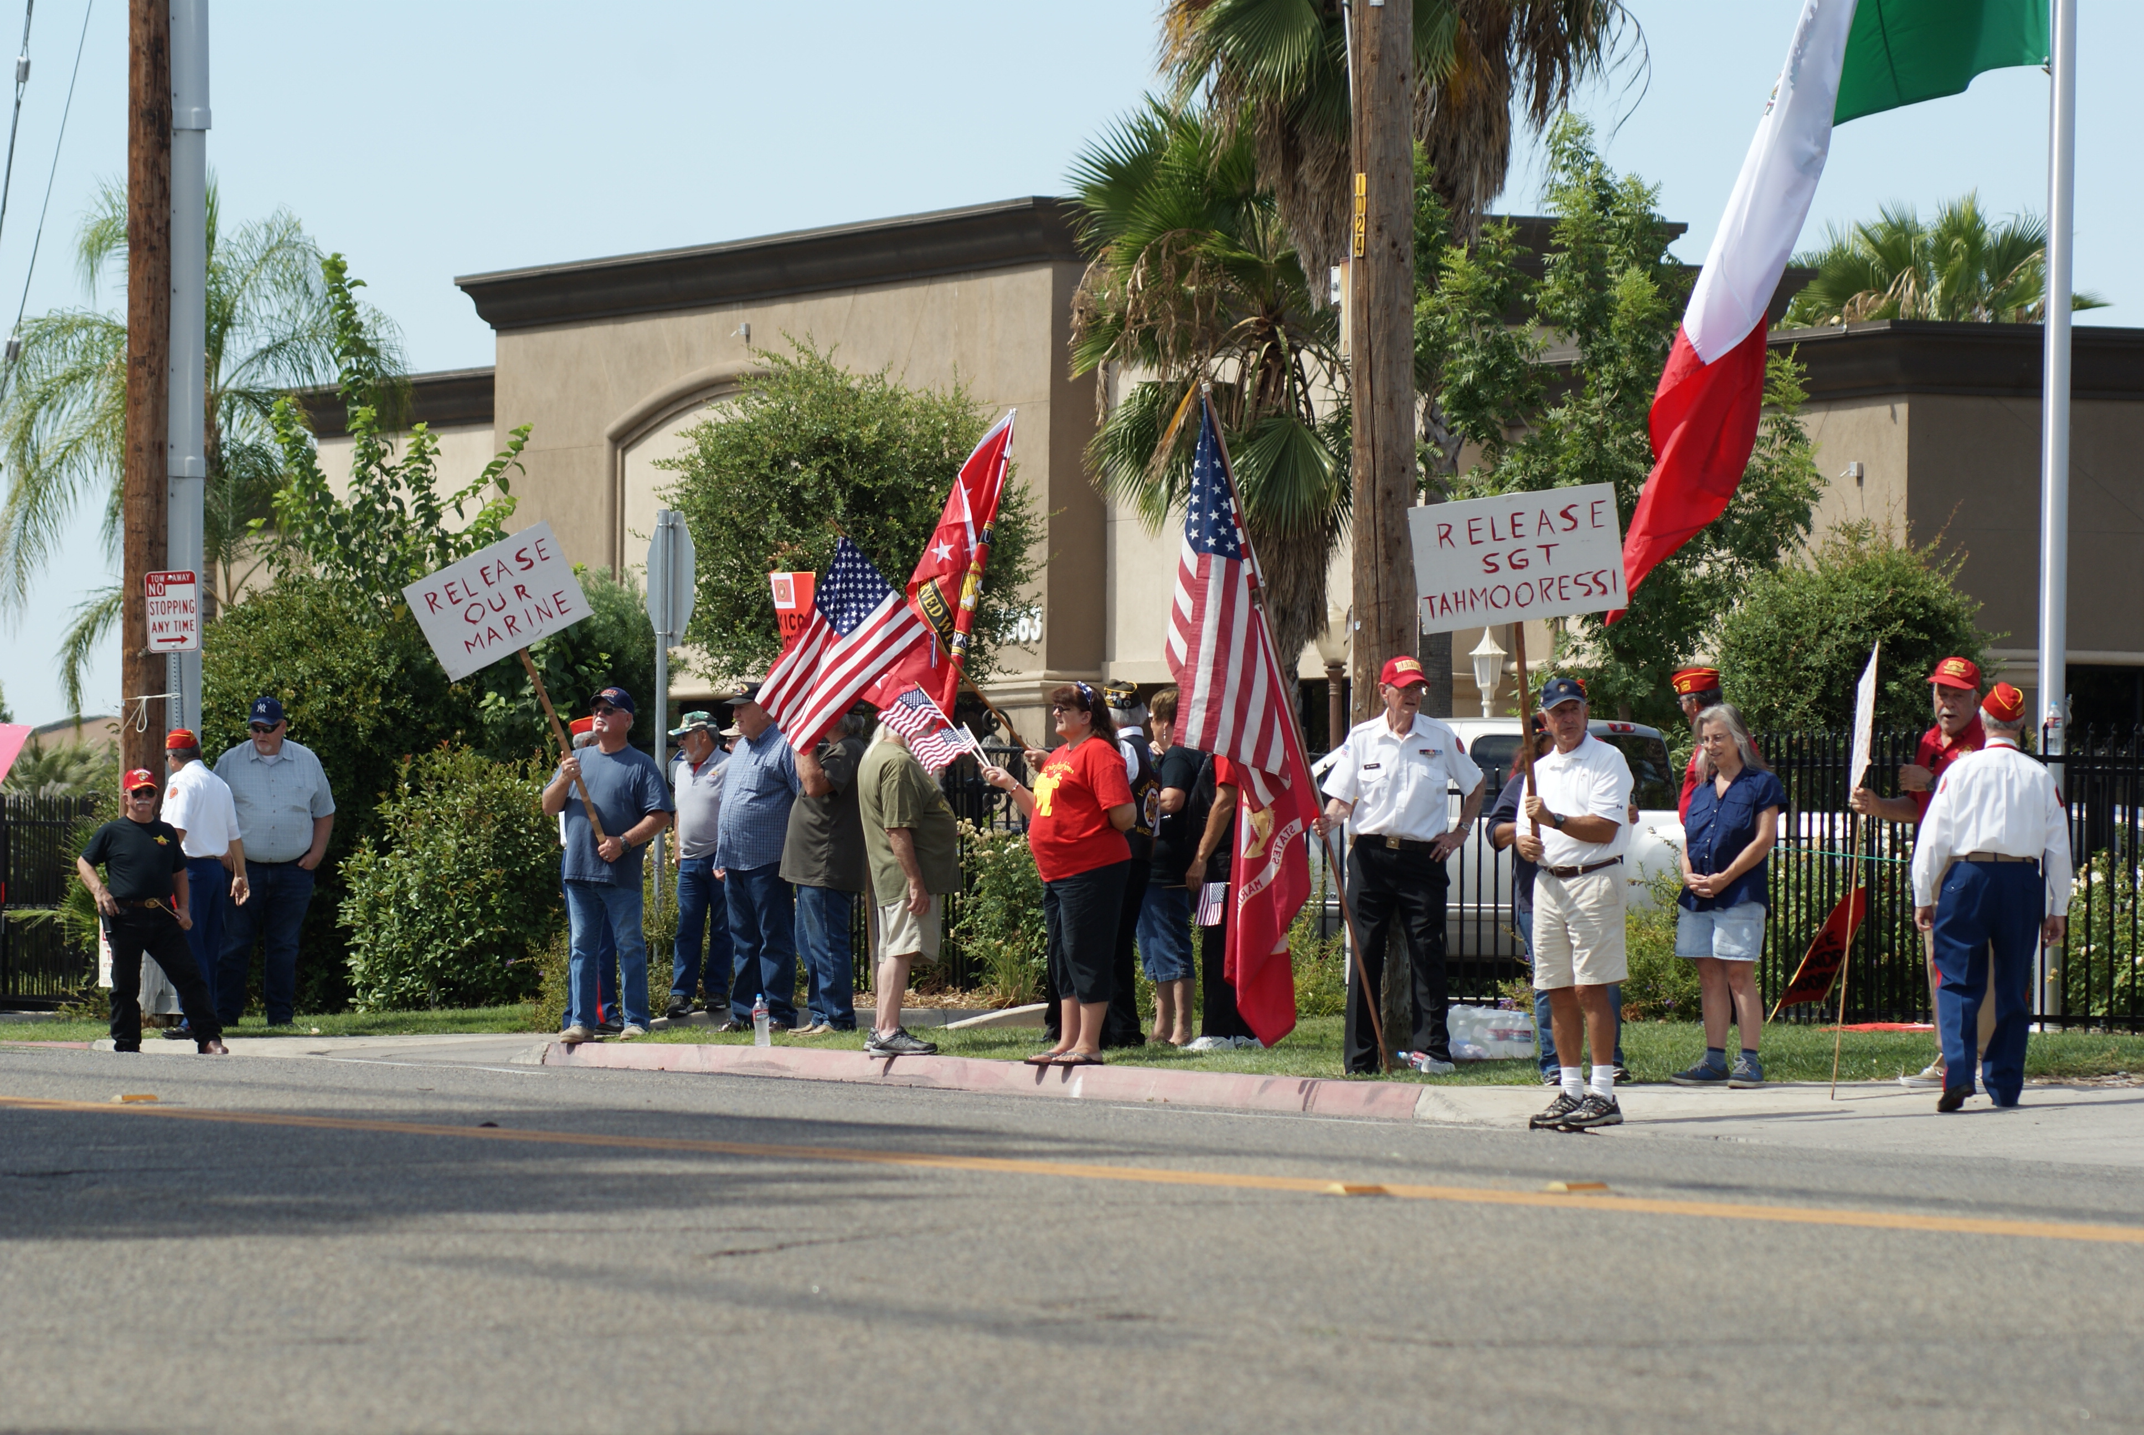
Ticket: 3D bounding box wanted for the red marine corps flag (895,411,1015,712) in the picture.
[{"bbox_3d":[-0.564,-0.706,49.200,0.620,1.420,0.350,0,-1,-6],"label":"red marine corps flag"}]

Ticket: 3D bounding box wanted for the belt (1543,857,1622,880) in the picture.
[{"bbox_3d":[2.018,0.598,42.600,0.360,0.090,0.290,0,-1,37],"label":"belt"}]

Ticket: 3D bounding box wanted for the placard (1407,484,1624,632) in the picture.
[{"bbox_3d":[1.810,-0.646,43.600,0.830,0.515,0.015,-8,0,10],"label":"placard"}]

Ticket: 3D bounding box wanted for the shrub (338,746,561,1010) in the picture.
[{"bbox_3d":[-3.660,0.948,63.300,1.400,1.580,1.300,0,0,0],"label":"shrub"}]

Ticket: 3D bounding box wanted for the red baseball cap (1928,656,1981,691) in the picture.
[{"bbox_3d":[3.787,-0.190,46.000,0.190,0.145,0.280,0,-1,23],"label":"red baseball cap"}]

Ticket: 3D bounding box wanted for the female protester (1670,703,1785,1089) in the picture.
[{"bbox_3d":[2.796,0.761,46.000,0.480,1.640,0.370,0,-1,35],"label":"female protester"}]

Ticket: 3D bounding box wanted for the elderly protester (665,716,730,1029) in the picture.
[{"bbox_3d":[-2.050,0.809,59.300,0.480,1.690,0.350,0,-1,33],"label":"elderly protester"}]

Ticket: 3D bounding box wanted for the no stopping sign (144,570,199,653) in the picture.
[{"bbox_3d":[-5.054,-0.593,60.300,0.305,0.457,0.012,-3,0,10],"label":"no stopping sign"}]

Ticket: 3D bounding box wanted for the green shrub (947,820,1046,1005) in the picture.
[{"bbox_3d":[-0.362,1.123,61.800,0.800,1.070,0.750,0,0,0],"label":"green shrub"}]

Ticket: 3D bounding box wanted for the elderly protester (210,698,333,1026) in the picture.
[{"bbox_3d":[-4.471,0.805,60.000,0.700,1.840,0.420,1,-1,5],"label":"elderly protester"}]

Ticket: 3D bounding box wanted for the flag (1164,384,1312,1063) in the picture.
[{"bbox_3d":[0.716,0.014,45.200,0.640,2.700,0.400,0,-1,-6],"label":"flag"}]

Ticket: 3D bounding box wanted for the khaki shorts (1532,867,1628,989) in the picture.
[{"bbox_3d":[2.067,0.856,43.700,0.410,0.500,0.330,0,-1,36],"label":"khaki shorts"}]

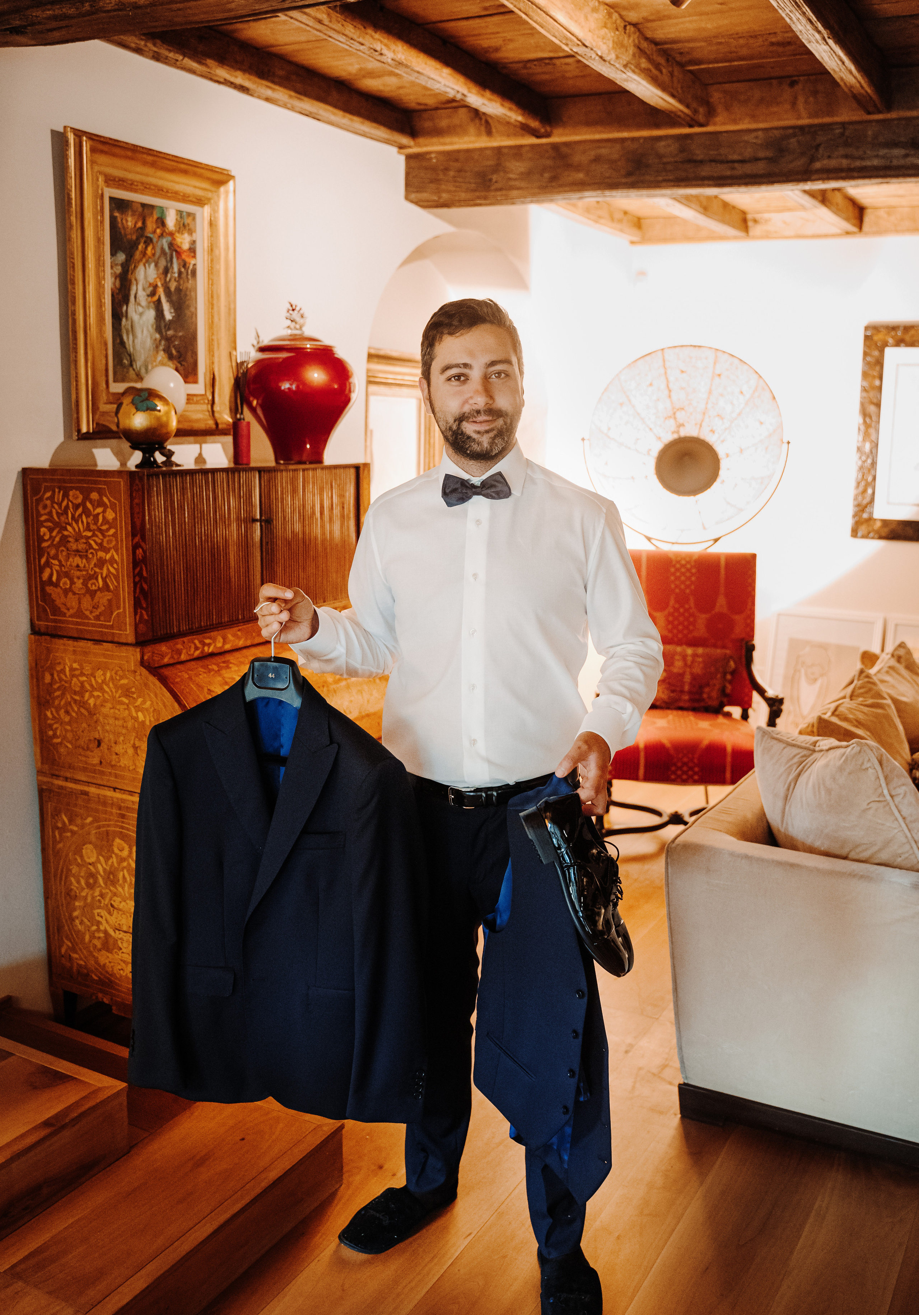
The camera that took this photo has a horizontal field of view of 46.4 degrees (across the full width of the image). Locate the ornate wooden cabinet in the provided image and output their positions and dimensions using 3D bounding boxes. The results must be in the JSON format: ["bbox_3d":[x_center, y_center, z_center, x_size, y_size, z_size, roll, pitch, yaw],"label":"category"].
[{"bbox_3d":[-0.542,0.249,2.833,0.590,1.485,0.910,8,13,31],"label":"ornate wooden cabinet"}]

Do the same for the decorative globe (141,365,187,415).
[{"bbox_3d":[-0.736,-0.659,2.672,0.110,0.125,0.110,8,13,31],"label":"decorative globe"}]

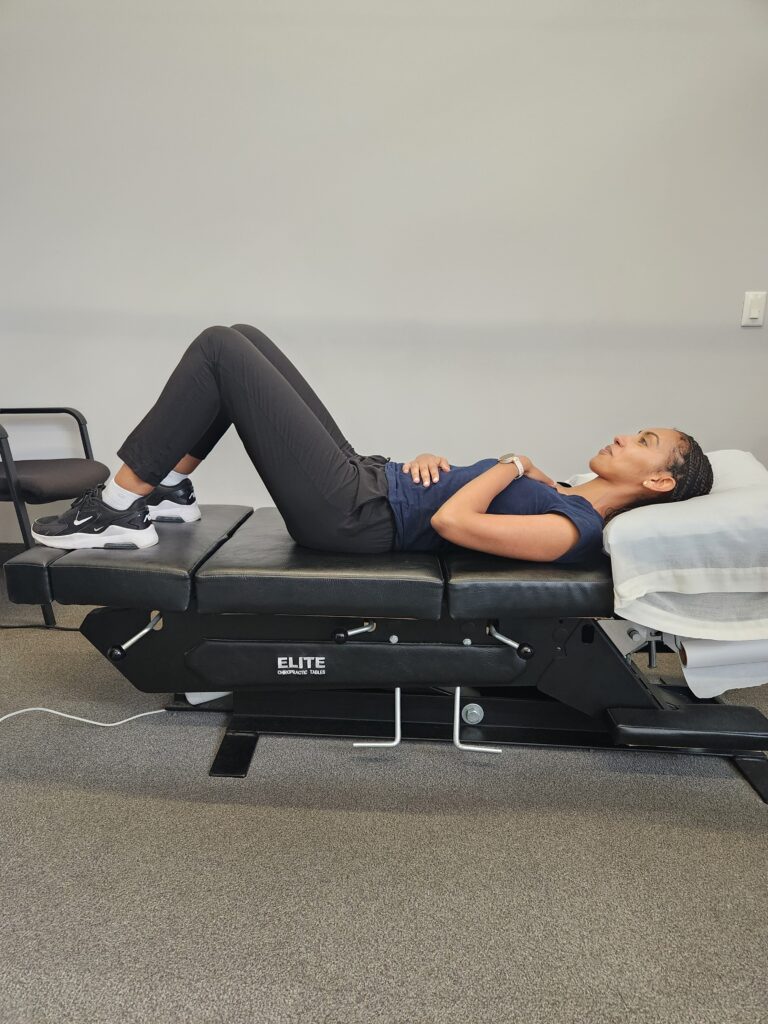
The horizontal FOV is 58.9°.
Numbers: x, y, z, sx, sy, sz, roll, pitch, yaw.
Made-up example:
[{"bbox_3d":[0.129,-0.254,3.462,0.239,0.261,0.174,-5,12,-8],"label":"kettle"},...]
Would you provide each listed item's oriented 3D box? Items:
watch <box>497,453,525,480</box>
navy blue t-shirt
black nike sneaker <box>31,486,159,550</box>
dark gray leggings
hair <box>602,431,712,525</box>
[{"bbox_3d":[0.264,-0.095,1.420,0.040,0.048,0.058,-29,19,-25],"label":"watch"},{"bbox_3d":[0.225,-0.039,1.543,0.460,0.205,0.410,1,15,3],"label":"navy blue t-shirt"},{"bbox_3d":[-0.637,0.005,1.505,0.280,0.130,0.105,0,15,-1],"label":"black nike sneaker"},{"bbox_3d":[-0.275,-0.179,1.536,0.600,0.470,0.370,1,15,3],"label":"dark gray leggings"},{"bbox_3d":[0.600,-0.078,1.520,0.255,0.175,0.170,-19,19,8],"label":"hair"}]

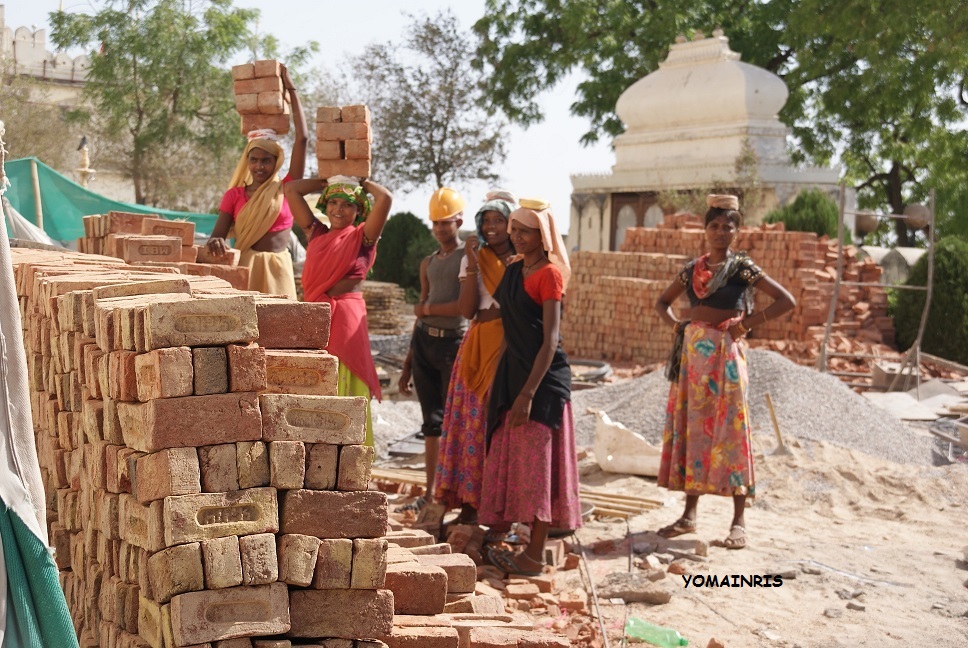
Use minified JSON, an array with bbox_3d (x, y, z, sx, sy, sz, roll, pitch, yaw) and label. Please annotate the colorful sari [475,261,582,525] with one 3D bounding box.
[{"bbox_3d":[0.197,0.307,9.350,0.400,1.120,0.450,-2,4,-41],"label":"colorful sari"}]

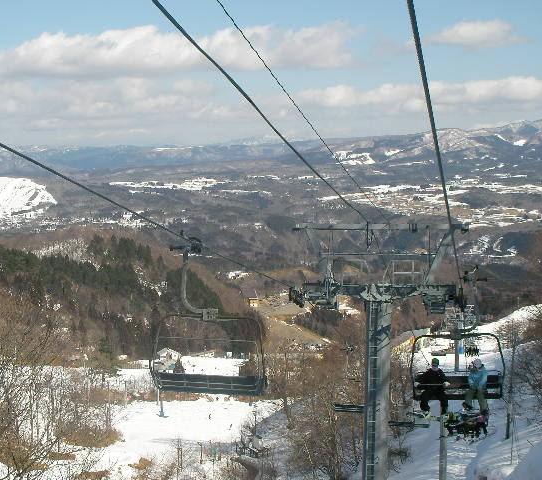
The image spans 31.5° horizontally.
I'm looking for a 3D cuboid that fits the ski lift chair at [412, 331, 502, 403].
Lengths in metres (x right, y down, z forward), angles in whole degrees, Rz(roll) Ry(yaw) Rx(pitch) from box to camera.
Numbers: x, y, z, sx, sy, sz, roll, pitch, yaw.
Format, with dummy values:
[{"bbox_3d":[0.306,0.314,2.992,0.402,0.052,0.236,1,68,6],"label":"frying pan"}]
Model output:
[{"bbox_3d":[4.404,2.987,22.700,2.150,1.520,0.800,1,6,12],"label":"ski lift chair"}]

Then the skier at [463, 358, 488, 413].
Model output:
[{"bbox_3d":[4.775,3.398,22.450,0.540,1.200,0.800,1,6,12],"label":"skier"}]

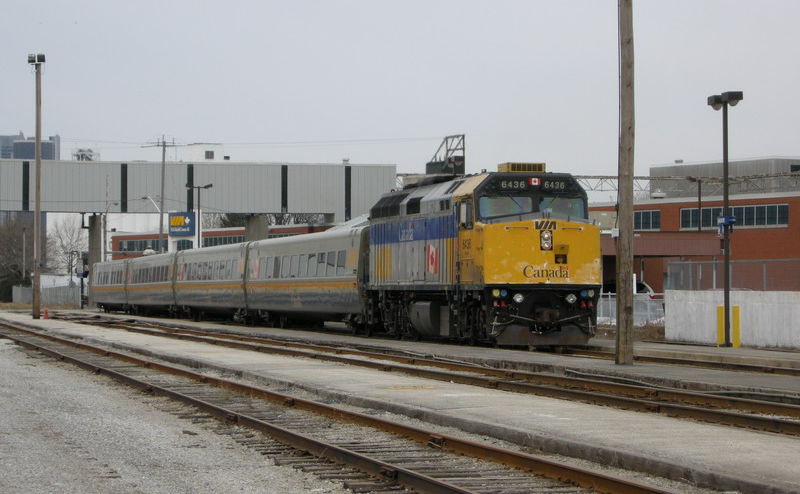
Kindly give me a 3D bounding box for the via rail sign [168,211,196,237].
[{"bbox_3d":[-15.144,-1.551,188.053,1.830,1.669,0.350,0,-1,7],"label":"via rail sign"}]

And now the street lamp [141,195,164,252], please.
[{"bbox_3d":[-19.402,0.489,212.269,1.900,9.013,0.400,0,-1,18],"label":"street lamp"}]

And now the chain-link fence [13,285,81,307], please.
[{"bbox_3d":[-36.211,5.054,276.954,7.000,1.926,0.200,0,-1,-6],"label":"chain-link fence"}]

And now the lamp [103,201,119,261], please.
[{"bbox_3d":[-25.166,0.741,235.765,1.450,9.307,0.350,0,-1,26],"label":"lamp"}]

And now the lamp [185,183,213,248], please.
[{"bbox_3d":[-12.902,0.145,174.022,1.750,8.401,0.450,0,-1,-11],"label":"lamp"}]

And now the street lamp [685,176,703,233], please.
[{"bbox_3d":[15.439,0.058,142.019,0.850,7.471,0.400,0,-1,-14],"label":"street lamp"}]

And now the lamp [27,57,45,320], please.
[{"bbox_3d":[-21.987,-3.629,164.085,1.000,16.061,0.650,0,-1,-6],"label":"lamp"}]

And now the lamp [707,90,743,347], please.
[{"bbox_3d":[8.140,-0.687,67.521,0.400,6.390,1.650,0,-1,-11],"label":"lamp"}]

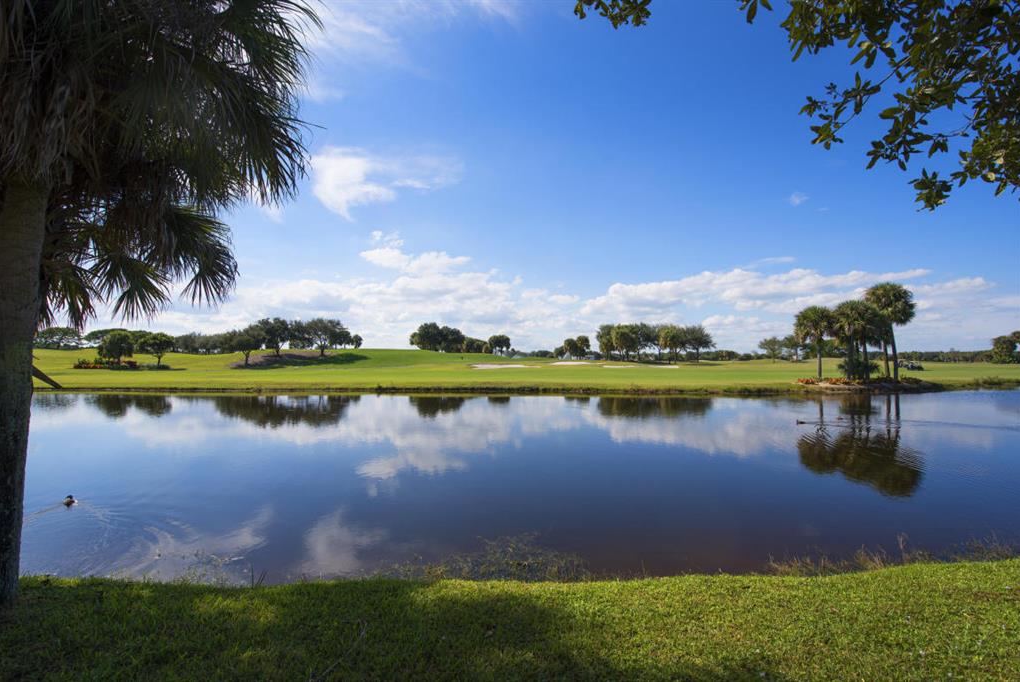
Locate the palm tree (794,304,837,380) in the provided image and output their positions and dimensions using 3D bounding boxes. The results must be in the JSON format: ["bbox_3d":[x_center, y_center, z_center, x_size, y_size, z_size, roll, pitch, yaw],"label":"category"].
[{"bbox_3d":[33.170,0.133,43.225,3.700,8.070,3.700,-2,-4,37],"label":"palm tree"}]

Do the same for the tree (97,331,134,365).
[{"bbox_3d":[-87.397,1.774,88.194,5.900,7.960,5.900,3,-4,-45],"label":"tree"}]

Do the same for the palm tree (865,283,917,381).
[{"bbox_3d":[41.225,-1.046,43.132,4.100,10.610,4.100,-3,-4,44],"label":"palm tree"}]

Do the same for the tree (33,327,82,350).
[{"bbox_3d":[-174.568,-0.738,153.243,12.000,8.940,12.000,-3,-4,41],"label":"tree"}]

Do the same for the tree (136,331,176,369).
[{"bbox_3d":[-77.981,2.092,87.572,6.100,7.810,6.100,3,-4,-42],"label":"tree"}]

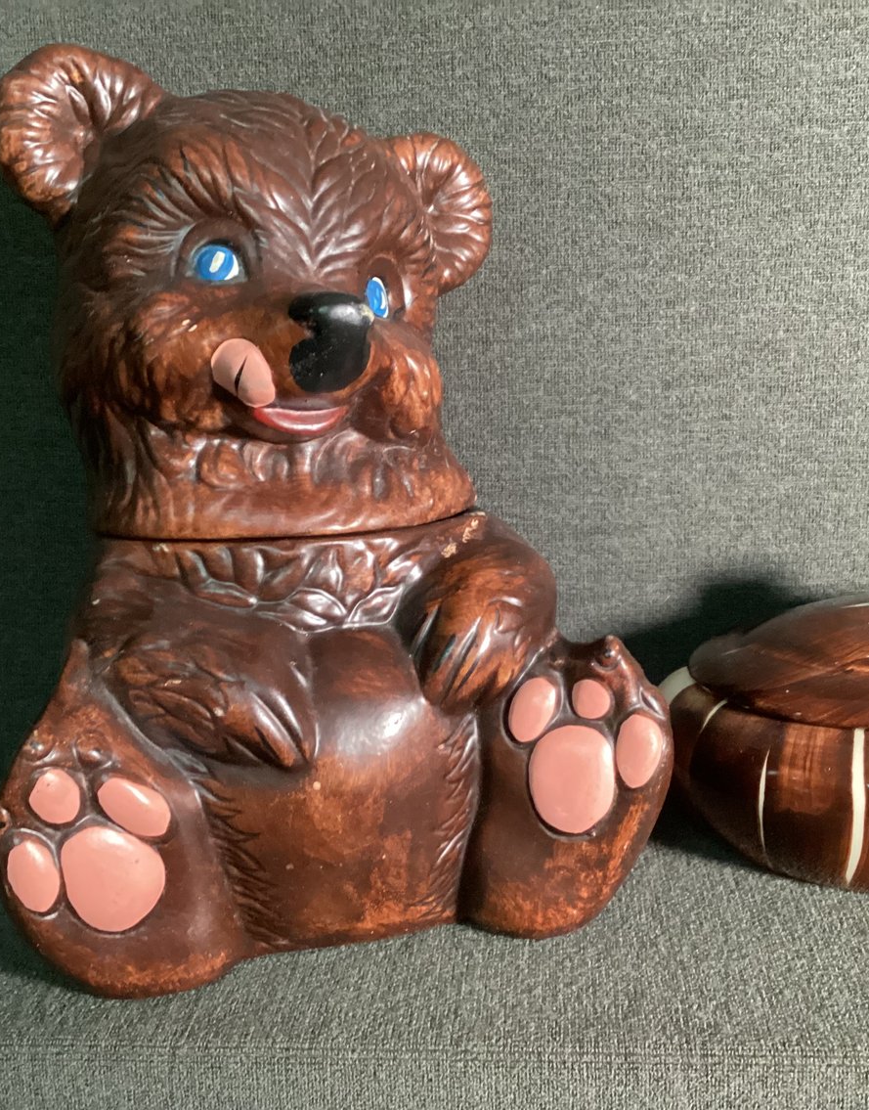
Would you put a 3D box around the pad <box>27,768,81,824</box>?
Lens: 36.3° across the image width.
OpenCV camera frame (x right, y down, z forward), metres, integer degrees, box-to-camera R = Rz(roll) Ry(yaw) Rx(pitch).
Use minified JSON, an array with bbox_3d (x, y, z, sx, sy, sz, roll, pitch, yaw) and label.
[{"bbox_3d":[-0.126,0.080,0.441,0.018,0.018,0.009,-3,2,-2],"label":"pad"}]

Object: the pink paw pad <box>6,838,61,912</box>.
[{"bbox_3d":[-0.133,0.106,0.440,0.018,0.025,0.010,0,2,8],"label":"pink paw pad"}]

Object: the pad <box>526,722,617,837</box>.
[{"bbox_3d":[0.049,0.079,0.469,0.035,0.039,0.011,-9,3,-24],"label":"pad"}]

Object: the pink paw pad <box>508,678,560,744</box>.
[{"bbox_3d":[0.035,0.055,0.467,0.018,0.023,0.009,-7,3,-19],"label":"pink paw pad"}]

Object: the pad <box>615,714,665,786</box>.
[{"bbox_3d":[0.075,0.071,0.481,0.021,0.026,0.010,-13,7,-36],"label":"pad"}]

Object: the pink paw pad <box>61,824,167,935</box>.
[{"bbox_3d":[-0.106,0.107,0.437,0.035,0.036,0.011,-4,2,-5],"label":"pink paw pad"}]

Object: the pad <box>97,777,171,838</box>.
[{"bbox_3d":[-0.099,0.083,0.439,0.025,0.021,0.010,-5,0,-12],"label":"pad"}]

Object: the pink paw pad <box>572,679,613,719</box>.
[{"bbox_3d":[0.057,0.051,0.475,0.015,0.015,0.008,-9,3,-24],"label":"pink paw pad"}]

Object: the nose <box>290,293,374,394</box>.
[{"bbox_3d":[-0.033,-0.068,0.423,0.029,0.032,0.022,0,12,-27],"label":"nose"}]

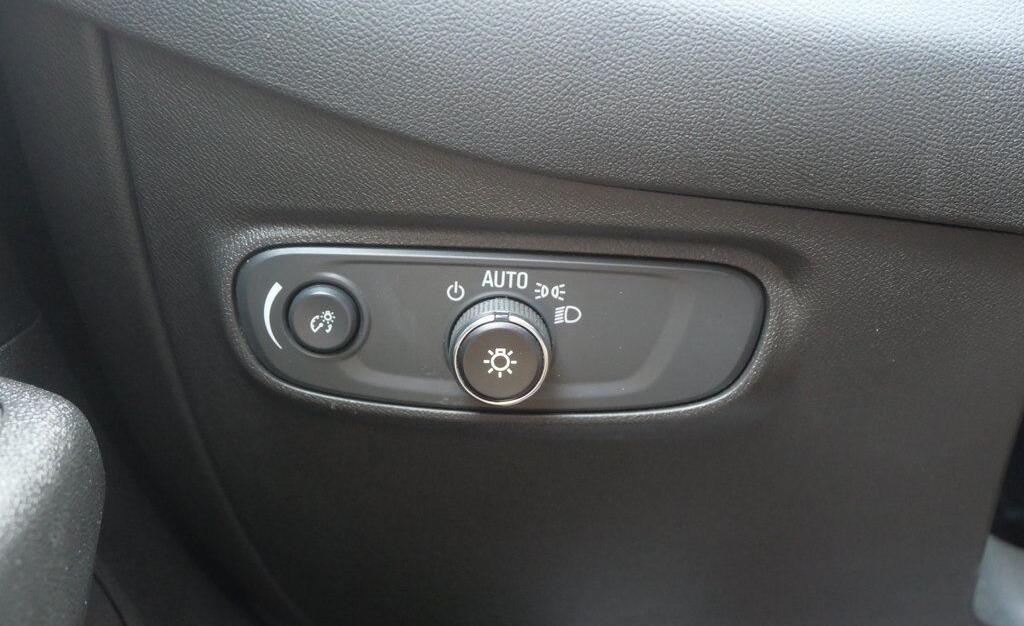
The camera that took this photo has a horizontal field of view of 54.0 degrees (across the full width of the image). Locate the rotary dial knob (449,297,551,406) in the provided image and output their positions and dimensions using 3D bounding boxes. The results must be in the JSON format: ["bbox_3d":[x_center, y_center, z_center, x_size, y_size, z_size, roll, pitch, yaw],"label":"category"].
[{"bbox_3d":[-0.004,0.013,0.319,0.033,0.033,0.016,2,18,-1],"label":"rotary dial knob"}]

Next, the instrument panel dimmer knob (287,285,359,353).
[{"bbox_3d":[-0.061,0.002,0.323,0.022,0.022,0.006,2,18,-1],"label":"instrument panel dimmer knob"}]

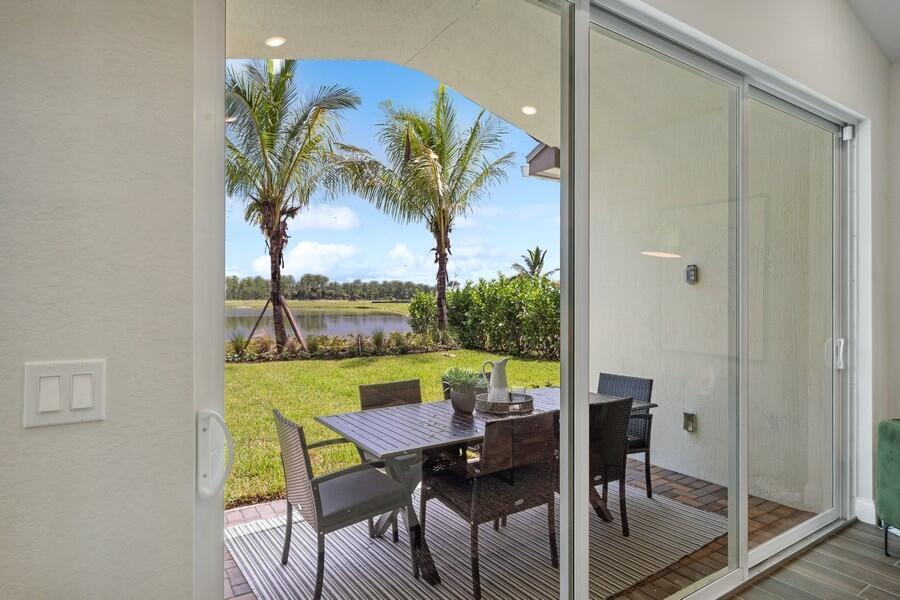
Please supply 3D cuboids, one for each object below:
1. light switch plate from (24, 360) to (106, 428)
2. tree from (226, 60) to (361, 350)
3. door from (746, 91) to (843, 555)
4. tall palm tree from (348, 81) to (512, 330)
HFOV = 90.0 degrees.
[{"bbox_3d":[-0.708,0.171,0.831,0.116,0.115,0.010,0,0,-30],"label":"light switch plate"},{"bbox_3d":[-5.342,-3.133,14.100,5.900,9.494,5.700,0,0,0],"label":"tree"},{"bbox_3d":[1.885,0.133,2.473,1.100,2.379,0.050,0,0,-30],"label":"door"},{"bbox_3d":[-0.702,-3.114,16.200,6.100,9.432,5.800,0,0,0],"label":"tall palm tree"}]

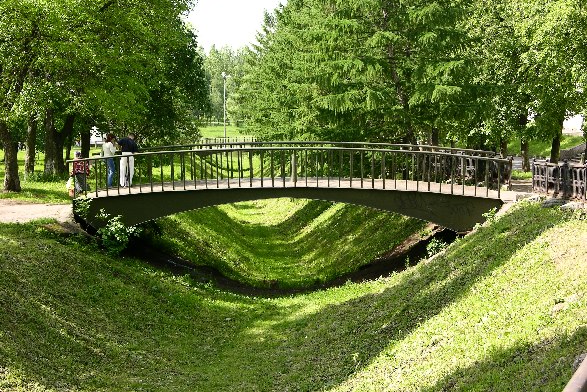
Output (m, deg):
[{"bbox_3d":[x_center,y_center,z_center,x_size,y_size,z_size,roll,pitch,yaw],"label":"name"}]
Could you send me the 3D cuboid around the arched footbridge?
[{"bbox_3d":[-0.072,-0.375,43.962,12.450,2.344,4.516,0,4,3],"label":"arched footbridge"}]

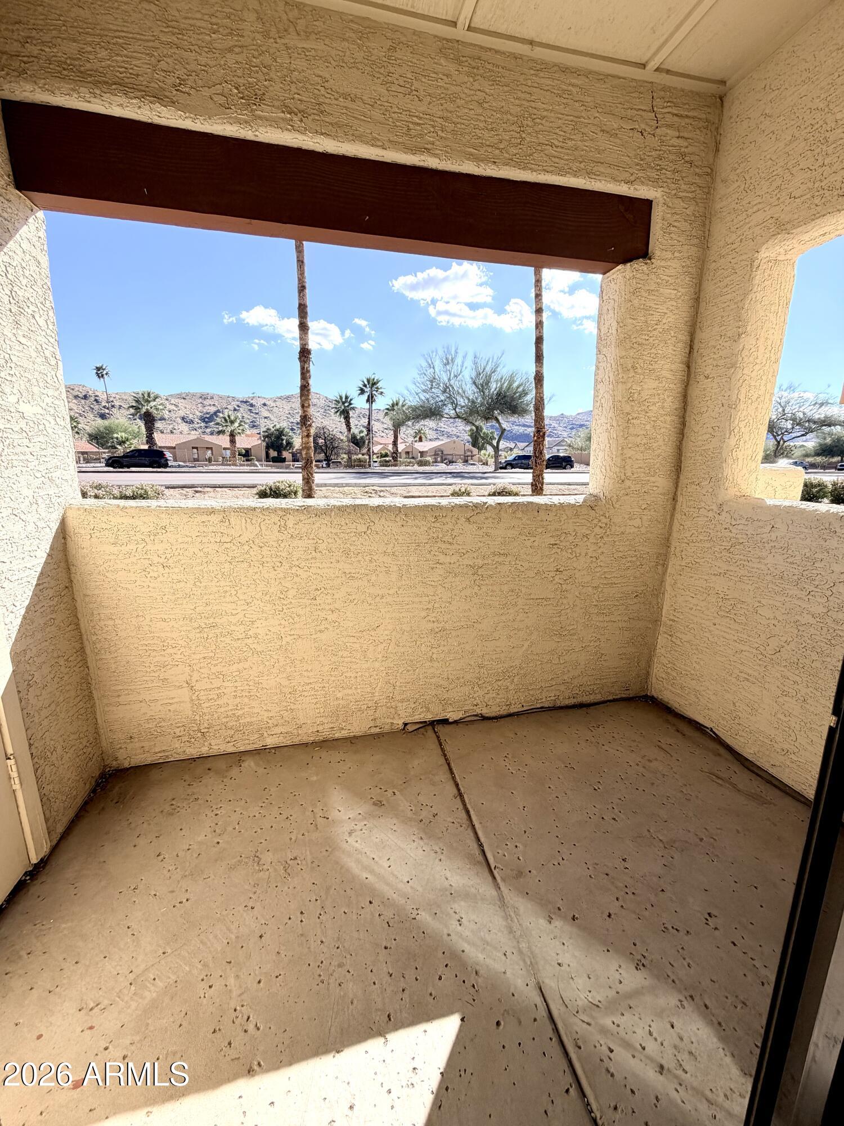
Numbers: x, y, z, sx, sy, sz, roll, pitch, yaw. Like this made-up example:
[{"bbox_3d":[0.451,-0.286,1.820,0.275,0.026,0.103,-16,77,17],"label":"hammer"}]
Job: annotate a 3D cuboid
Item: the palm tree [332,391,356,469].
[{"bbox_3d":[-8.648,-15.041,51.575,2.600,8.285,2.600,-3,13,-12],"label":"palm tree"}]

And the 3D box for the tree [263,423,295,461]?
[{"bbox_3d":[-20.388,-16.886,64.382,4.300,5.536,4.300,-3,13,-12],"label":"tree"}]

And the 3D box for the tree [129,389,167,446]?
[{"bbox_3d":[-28.894,-14.173,48.128,3.600,7.815,3.600,-3,13,-12],"label":"tree"}]

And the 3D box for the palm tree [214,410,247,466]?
[{"bbox_3d":[-22.357,-14.601,53.296,3.550,6.309,3.550,-3,13,-12],"label":"palm tree"}]

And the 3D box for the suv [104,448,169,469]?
[{"bbox_3d":[-25.378,-9.415,40.808,4.850,1.720,1.920,-3,13,-12],"label":"suv"}]

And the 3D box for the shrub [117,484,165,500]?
[{"bbox_3d":[-8.701,-2.199,14.045,1.350,0.489,1.250,-3,13,-12],"label":"shrub"}]

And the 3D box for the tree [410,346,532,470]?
[{"bbox_3d":[4.722,-13.990,41.803,11.000,10.725,10.000,-3,13,-12],"label":"tree"}]

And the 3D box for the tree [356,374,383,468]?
[{"bbox_3d":[-5.905,-15.912,51.376,3.000,10.072,3.000,-3,13,-12],"label":"tree"}]

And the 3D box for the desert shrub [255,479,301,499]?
[{"bbox_3d":[-4.673,-2.378,14.735,1.480,0.586,1.350,-3,13,-12],"label":"desert shrub"}]

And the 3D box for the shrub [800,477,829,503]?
[{"bbox_3d":[12.249,-2.275,14.119,0.880,0.729,0.880,-3,13,-12],"label":"shrub"}]

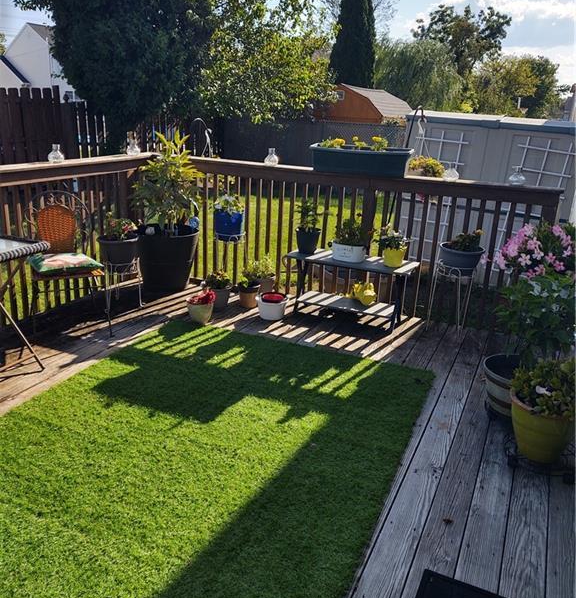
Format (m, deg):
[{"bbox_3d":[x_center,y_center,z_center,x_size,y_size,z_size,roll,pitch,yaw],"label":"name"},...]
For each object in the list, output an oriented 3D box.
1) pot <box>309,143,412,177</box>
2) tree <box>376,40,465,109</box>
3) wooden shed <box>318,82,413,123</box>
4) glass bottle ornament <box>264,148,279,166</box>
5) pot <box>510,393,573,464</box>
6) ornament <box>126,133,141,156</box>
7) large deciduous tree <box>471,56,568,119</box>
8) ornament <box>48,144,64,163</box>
[{"bbox_3d":[0.546,-1.026,4.452,0.725,0.187,0.280,8,19,15],"label":"pot"},{"bbox_3d":[9.589,-16.209,46.342,6.941,7.415,6.941,6,18,10],"label":"tree"},{"bbox_3d":[2.520,-5.789,20.701,2.749,2.877,4.500,11,20,23],"label":"wooden shed"},{"bbox_3d":[-0.128,-1.124,4.746,0.106,0.128,0.106,3,18,-1],"label":"glass bottle ornament"},{"bbox_3d":[1.134,0.572,2.671,0.312,0.268,0.312,3,18,-1],"label":"pot"},{"bbox_3d":[-1.275,-1.278,4.958,0.106,0.177,0.106,3,18,-1],"label":"ornament"},{"bbox_3d":[17.361,-15.409,46.543,7.297,6.530,7.297,9,19,18],"label":"large deciduous tree"},{"bbox_3d":[-1.615,-1.013,4.178,0.104,0.124,0.104,10,19,22],"label":"ornament"}]

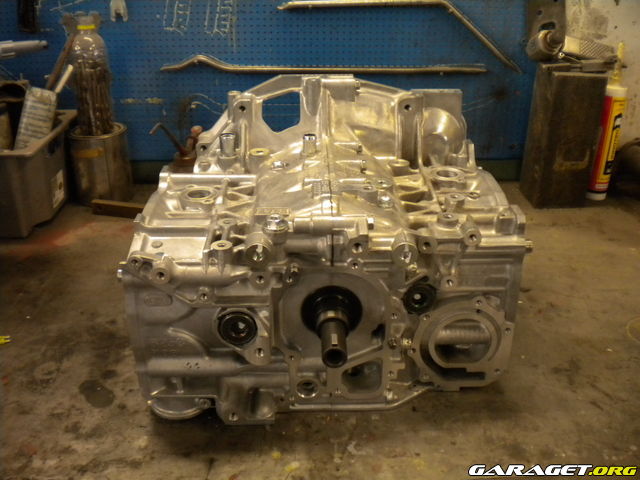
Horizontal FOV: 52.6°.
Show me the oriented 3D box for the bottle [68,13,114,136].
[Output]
[{"bbox_3d":[-0.430,-0.311,1.221,0.067,0.219,0.067,1,24,0],"label":"bottle"}]

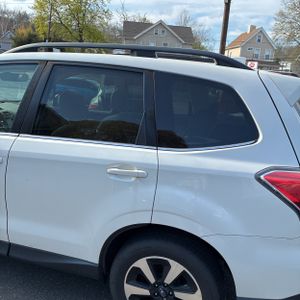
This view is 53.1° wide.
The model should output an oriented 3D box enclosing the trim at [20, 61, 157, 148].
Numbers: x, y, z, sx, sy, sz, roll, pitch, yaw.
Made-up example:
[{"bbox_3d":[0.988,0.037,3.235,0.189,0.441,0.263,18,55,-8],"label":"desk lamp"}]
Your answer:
[{"bbox_3d":[-0.329,-0.259,1.701,0.860,0.465,0.070,8,-5,17],"label":"trim"}]

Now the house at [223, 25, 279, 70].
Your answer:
[{"bbox_3d":[18.061,-17.404,55.083,6.400,8.300,10.000,3,16,1],"label":"house"}]

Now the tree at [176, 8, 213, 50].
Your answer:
[{"bbox_3d":[9.455,-21.982,62.231,7.200,12.300,7.000,3,16,0],"label":"tree"}]

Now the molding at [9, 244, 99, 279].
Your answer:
[{"bbox_3d":[-0.609,0.694,1.917,0.660,0.128,0.070,8,17,17],"label":"molding"}]

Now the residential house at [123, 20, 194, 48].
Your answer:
[{"bbox_3d":[0.737,-19.051,56.523,12.200,8.900,9.300,0,16,-9],"label":"residential house"}]

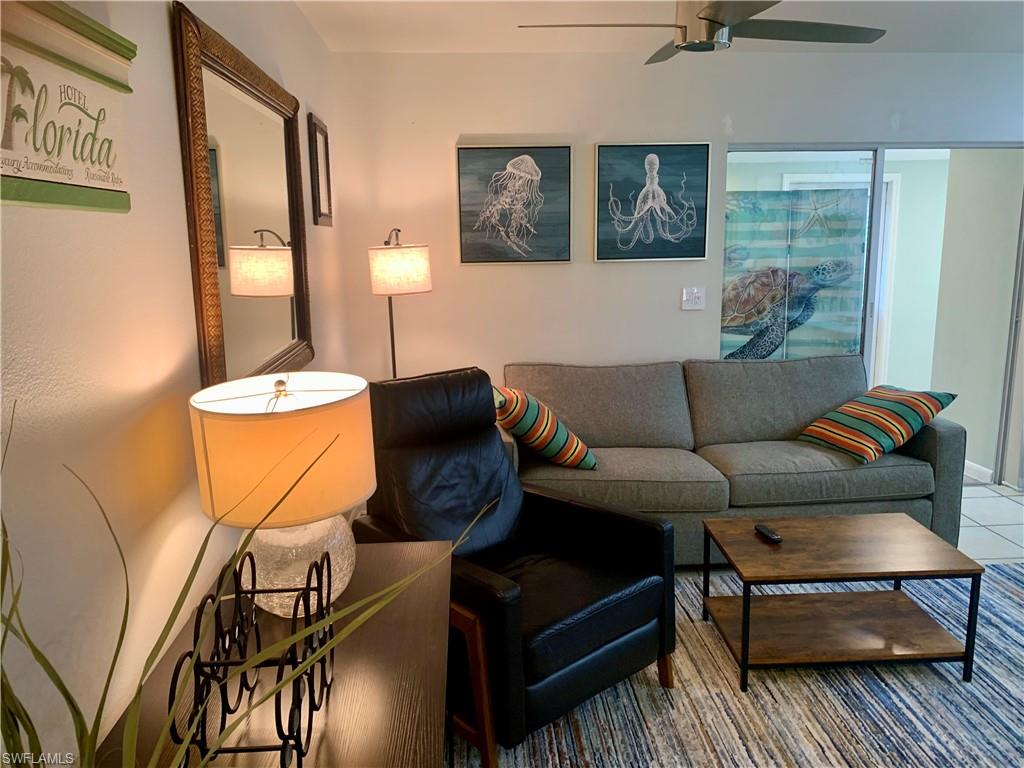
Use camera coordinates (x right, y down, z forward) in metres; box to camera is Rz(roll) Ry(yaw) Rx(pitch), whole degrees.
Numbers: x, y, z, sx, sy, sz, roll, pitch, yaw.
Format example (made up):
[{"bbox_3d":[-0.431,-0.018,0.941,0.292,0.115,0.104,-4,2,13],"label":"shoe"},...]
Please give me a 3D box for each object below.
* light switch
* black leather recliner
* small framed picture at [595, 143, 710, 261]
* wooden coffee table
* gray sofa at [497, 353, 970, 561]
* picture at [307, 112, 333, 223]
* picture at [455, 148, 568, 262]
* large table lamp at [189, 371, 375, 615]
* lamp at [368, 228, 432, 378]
[{"bbox_3d":[1.010,-0.472,4.273,0.121,0.121,0.012,-1,11,-3],"label":"light switch"},{"bbox_3d":[-0.036,0.518,2.518,0.759,1.025,0.844,-10,14,-42],"label":"black leather recliner"},{"bbox_3d":[0.758,-0.981,4.147,0.613,0.613,0.040,-1,11,-3],"label":"small framed picture"},{"bbox_3d":[1.134,0.762,2.752,0.779,0.412,0.484,-1,11,-2],"label":"wooden coffee table"},{"bbox_3d":[0.946,0.333,3.888,2.176,0.854,0.945,-1,11,-3],"label":"gray sofa"},{"bbox_3d":[-0.880,-0.963,3.538,0.025,0.457,0.387,-1,11,-3],"label":"picture"},{"bbox_3d":[0.019,-0.955,4.105,0.608,0.613,0.040,-1,11,-3],"label":"picture"},{"bbox_3d":[-0.492,0.246,1.709,0.380,0.528,0.380,-1,11,-3],"label":"large table lamp"},{"bbox_3d":[-0.567,0.011,3.859,0.286,1.540,0.482,-5,11,-21],"label":"lamp"}]

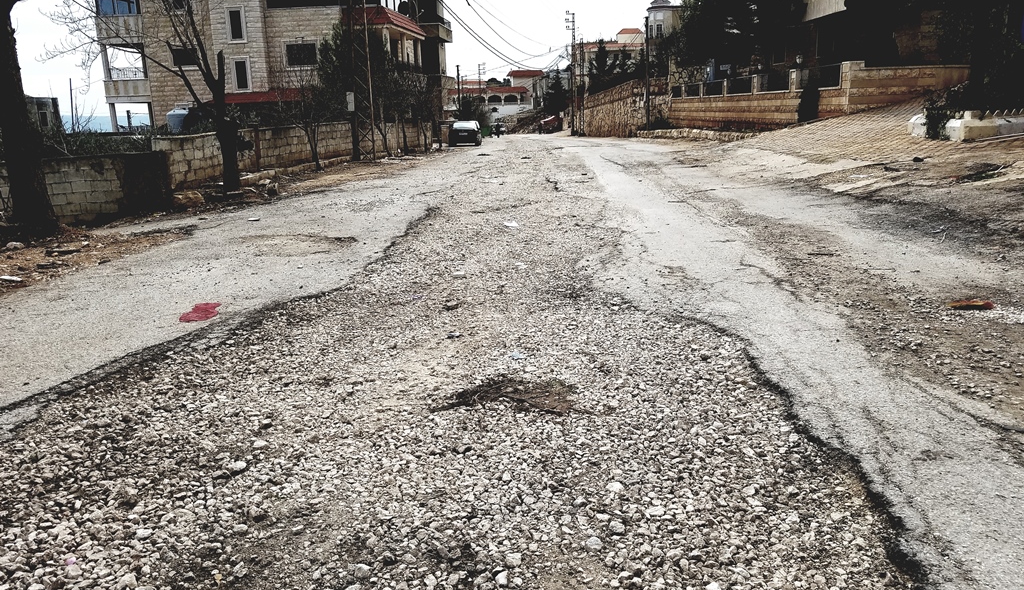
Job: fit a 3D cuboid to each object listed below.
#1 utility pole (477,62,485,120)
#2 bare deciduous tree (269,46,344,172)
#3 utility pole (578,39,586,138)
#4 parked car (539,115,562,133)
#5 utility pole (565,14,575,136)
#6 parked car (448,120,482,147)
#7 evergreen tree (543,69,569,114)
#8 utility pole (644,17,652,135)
[{"bbox_3d":[-4.384,-27.419,105.063,0.900,8.330,0.450,-1,13,0],"label":"utility pole"},{"bbox_3d":[-5.628,-4.972,20.631,2.100,3.285,2.000,-1,13,0],"label":"bare deciduous tree"},{"bbox_3d":[5.918,-17.362,64.104,0.500,7.969,0.450,-1,13,0],"label":"utility pole"},{"bbox_3d":[3.342,-14.960,67.686,1.720,1.470,4.200,3,13,14],"label":"parked car"},{"bbox_3d":[5.045,-18.857,65.864,0.800,10.097,0.500,-1,13,0],"label":"utility pole"},{"bbox_3d":[-2.845,-10.085,47.925,1.780,1.500,4.300,0,13,1],"label":"parked car"},{"bbox_3d":[4.217,-19.242,74.441,2.700,4.968,2.600,-1,13,0],"label":"evergreen tree"},{"bbox_3d":[9.580,-15.275,53.140,0.350,7.646,0.350,-1,13,0],"label":"utility pole"}]

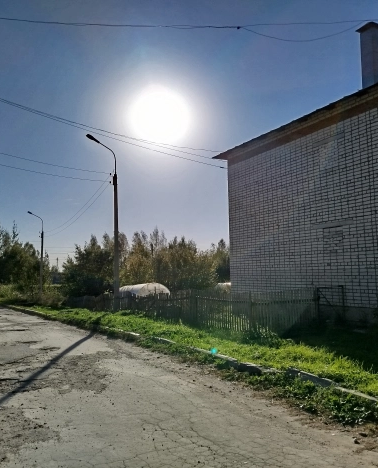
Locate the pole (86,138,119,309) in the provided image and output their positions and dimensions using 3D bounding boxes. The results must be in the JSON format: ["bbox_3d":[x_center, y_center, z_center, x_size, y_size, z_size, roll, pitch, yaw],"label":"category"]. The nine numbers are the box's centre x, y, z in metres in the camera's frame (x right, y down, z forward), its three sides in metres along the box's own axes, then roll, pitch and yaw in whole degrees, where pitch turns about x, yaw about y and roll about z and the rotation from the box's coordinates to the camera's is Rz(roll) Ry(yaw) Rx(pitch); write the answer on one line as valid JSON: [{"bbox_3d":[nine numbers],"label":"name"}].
[{"bbox_3d":[-4.339,-0.540,21.739,1.758,8.844,0.280,2,-6,-29],"label":"pole"}]

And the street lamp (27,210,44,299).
[{"bbox_3d":[-15.312,2.161,43.089,1.538,8.796,0.280,2,-6,-29],"label":"street lamp"}]

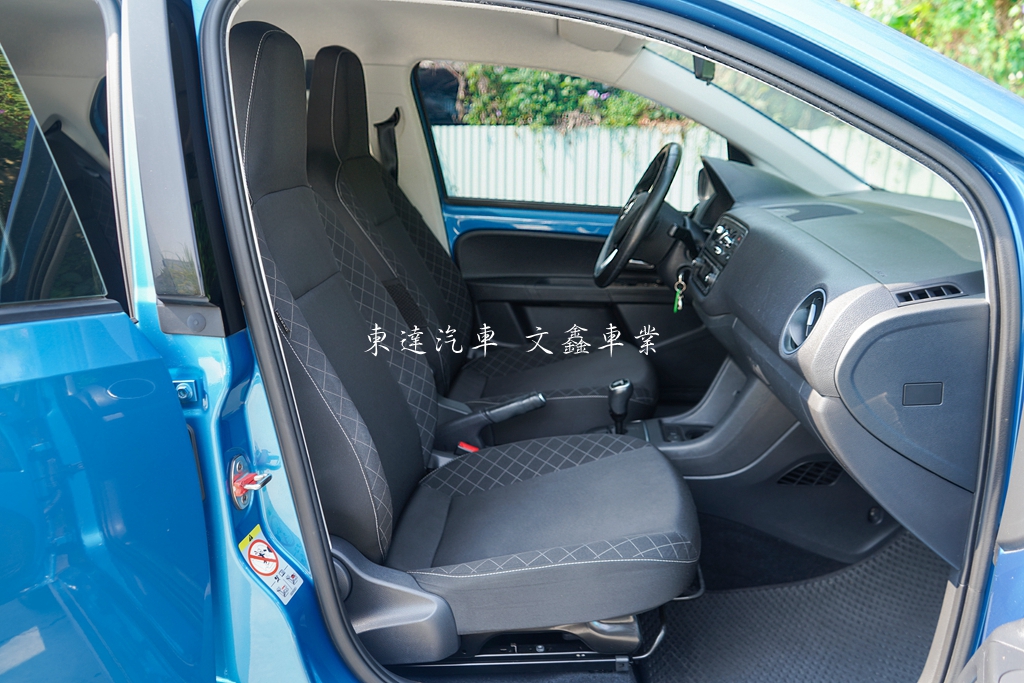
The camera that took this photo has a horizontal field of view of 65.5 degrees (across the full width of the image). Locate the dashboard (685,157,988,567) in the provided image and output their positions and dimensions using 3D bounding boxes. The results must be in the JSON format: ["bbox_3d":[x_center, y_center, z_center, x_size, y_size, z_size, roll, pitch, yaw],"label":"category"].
[{"bbox_3d":[0.587,-0.121,1.519,0.490,0.410,1.380,1,16,3],"label":"dashboard"}]

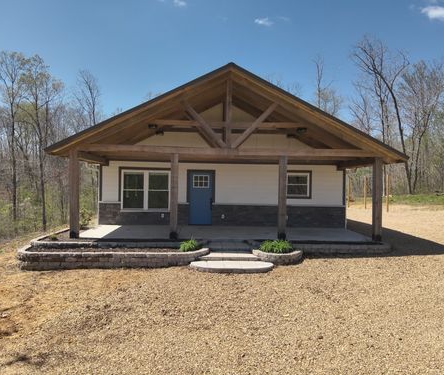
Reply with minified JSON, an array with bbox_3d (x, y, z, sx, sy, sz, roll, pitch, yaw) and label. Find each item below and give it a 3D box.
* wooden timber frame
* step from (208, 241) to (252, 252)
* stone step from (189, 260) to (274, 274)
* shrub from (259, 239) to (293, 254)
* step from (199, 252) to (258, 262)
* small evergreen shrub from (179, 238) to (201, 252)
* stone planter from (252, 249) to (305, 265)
[{"bbox_3d":[0.152,-1.001,11.277,10.140,5.000,3.200,1,2,-1],"label":"wooden timber frame"},{"bbox_3d":[0.233,1.690,9.810,1.210,0.100,0.840,1,2,-1],"label":"step"},{"bbox_3d":[0.228,1.917,8.395,2.060,0.120,0.740,1,2,-1],"label":"stone step"},{"bbox_3d":[1.448,1.558,9.350,0.921,0.323,0.630,1,2,-1],"label":"shrub"},{"bbox_3d":[0.174,1.796,9.071,1.610,0.100,0.660,1,2,-1],"label":"step"},{"bbox_3d":[-0.863,1.515,9.157,0.515,0.311,0.500,1,2,-1],"label":"small evergreen shrub"},{"bbox_3d":[1.494,1.830,9.363,1.420,0.280,1.020,1,2,-1],"label":"stone planter"}]

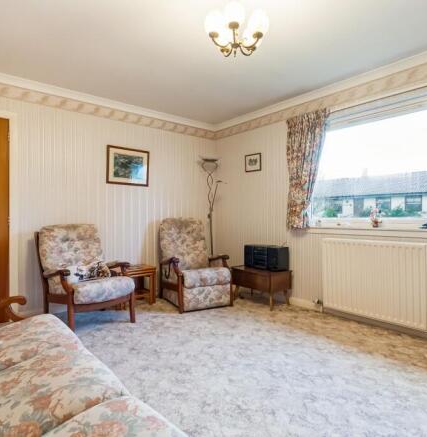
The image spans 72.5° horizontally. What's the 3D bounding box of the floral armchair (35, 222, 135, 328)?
[{"bbox_3d":[-1.290,0.545,2.935,0.670,0.970,0.760,0,0,-41],"label":"floral armchair"}]

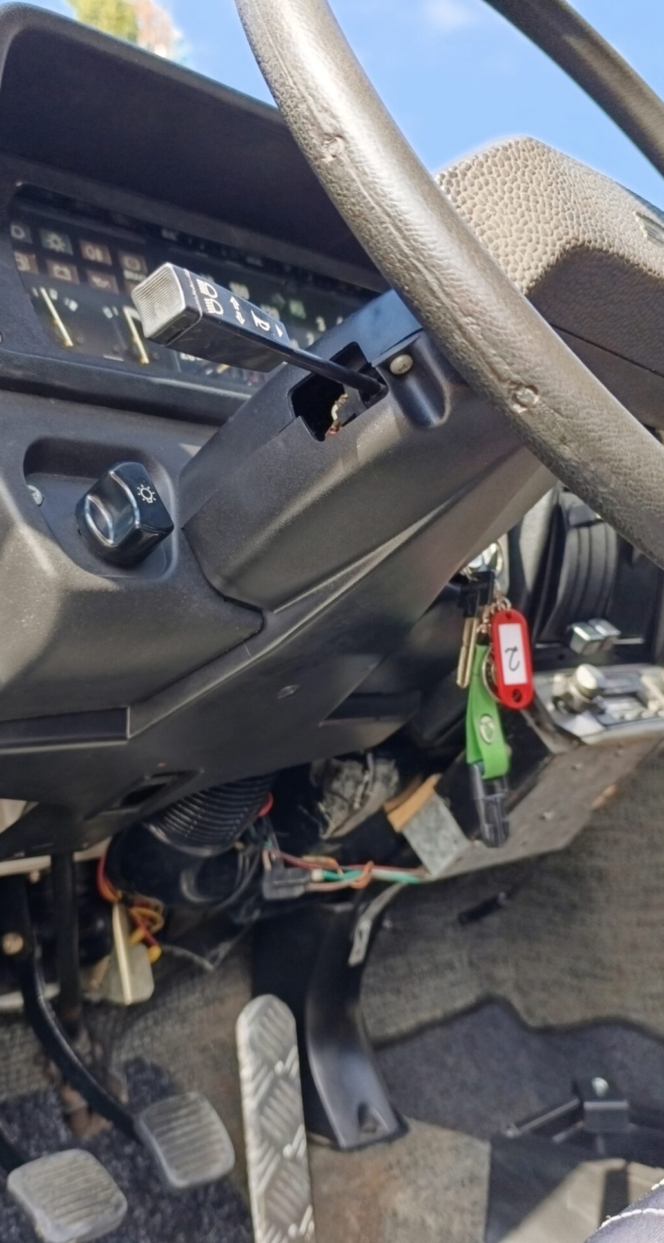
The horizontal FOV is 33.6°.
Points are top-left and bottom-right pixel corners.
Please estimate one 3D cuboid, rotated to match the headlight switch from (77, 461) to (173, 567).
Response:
[{"bbox_3d":[-0.089,-0.046,0.475,0.036,0.036,0.027,-1,-24,-42],"label":"headlight switch"}]

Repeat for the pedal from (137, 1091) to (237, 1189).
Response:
[{"bbox_3d":[-0.112,0.401,0.843,0.060,0.056,0.018,-1,-46,-42],"label":"pedal"}]

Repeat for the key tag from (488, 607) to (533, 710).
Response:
[{"bbox_3d":[0.093,0.020,0.570,0.022,0.052,0.004,-4,-2,-16],"label":"key tag"}]

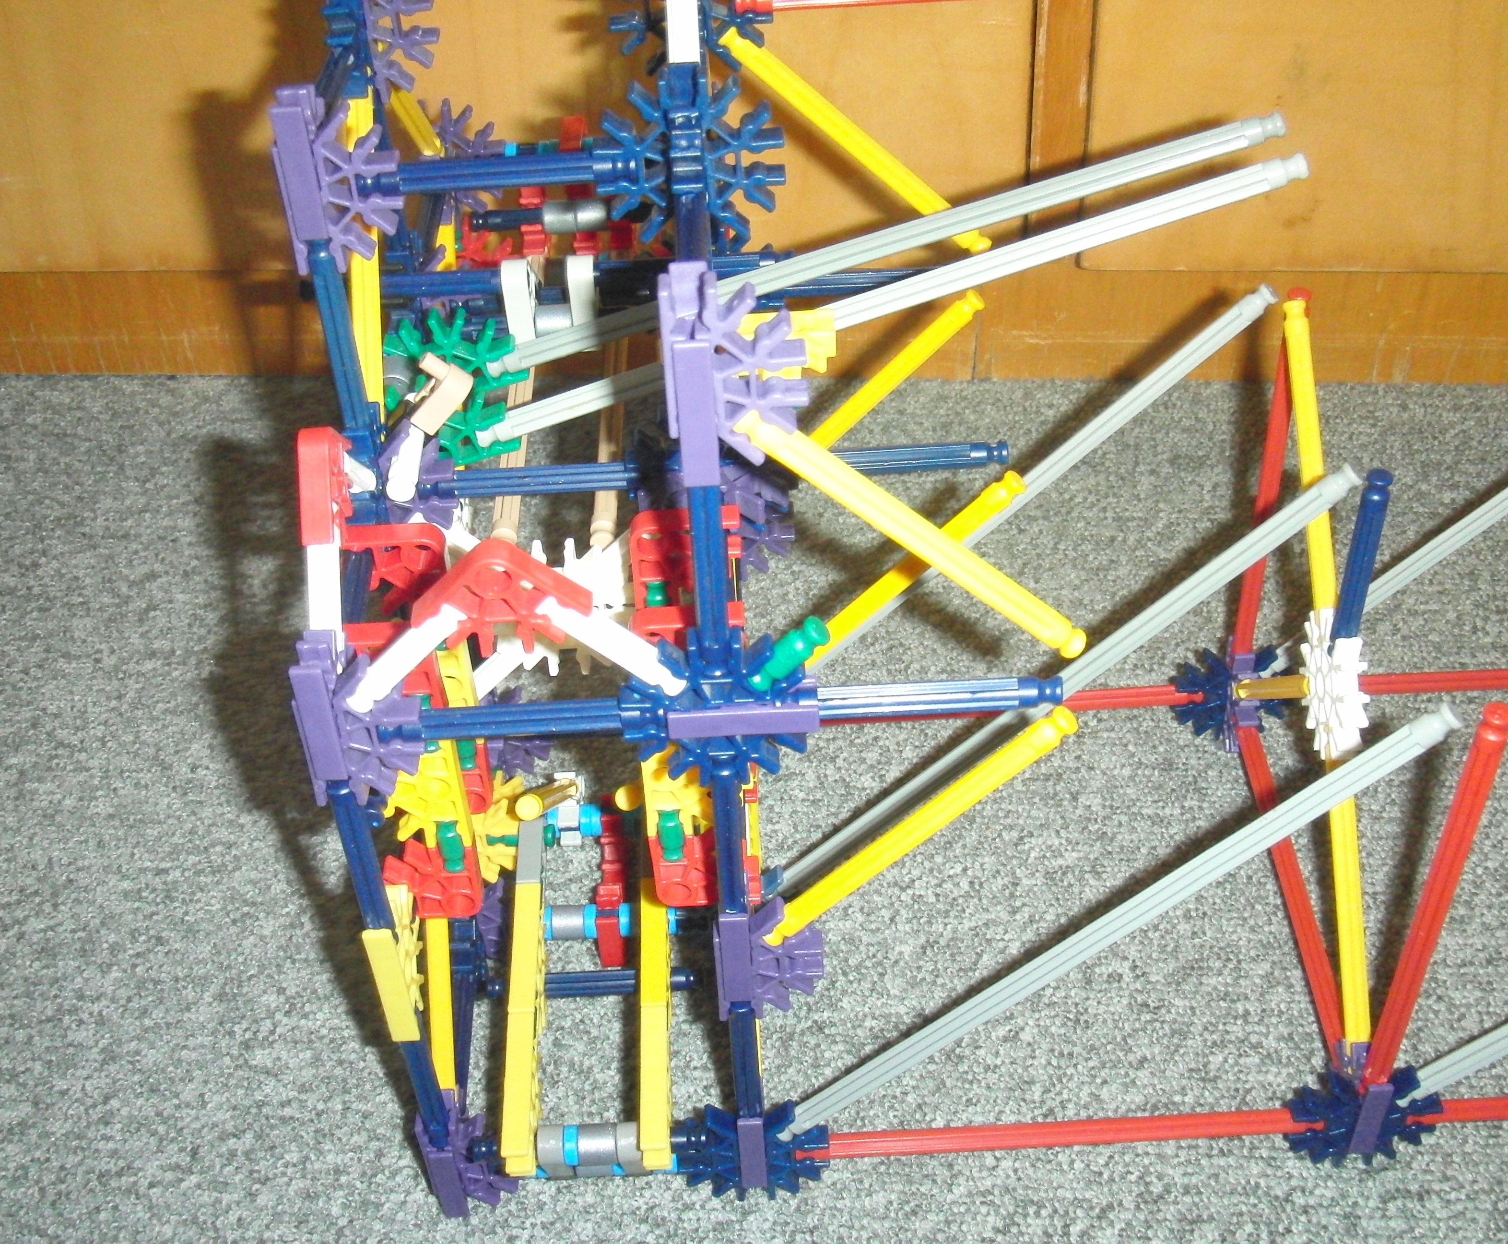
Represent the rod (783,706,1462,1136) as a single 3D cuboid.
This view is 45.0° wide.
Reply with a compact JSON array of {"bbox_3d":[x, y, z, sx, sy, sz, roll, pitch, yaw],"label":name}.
[{"bbox_3d":[0.071,0.072,0.398,0.006,0.191,0.006,34,33,-28],"label":"rod"}]

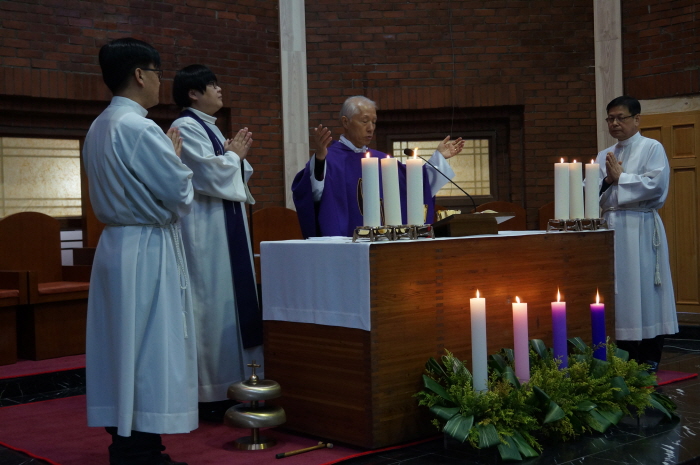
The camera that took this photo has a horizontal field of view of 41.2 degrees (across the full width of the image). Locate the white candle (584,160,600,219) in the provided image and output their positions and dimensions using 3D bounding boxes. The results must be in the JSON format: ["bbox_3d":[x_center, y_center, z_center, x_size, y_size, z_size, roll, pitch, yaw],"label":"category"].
[{"bbox_3d":[1.371,-0.237,5.263,0.077,0.321,0.077,-1,2,0],"label":"white candle"}]

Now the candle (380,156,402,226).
[{"bbox_3d":[0.190,-0.189,4.281,0.077,0.324,0.077,-4,3,0],"label":"candle"}]

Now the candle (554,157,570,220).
[{"bbox_3d":[1.169,-0.231,5.137,0.079,0.323,0.079,0,0,0],"label":"candle"}]

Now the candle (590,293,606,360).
[{"bbox_3d":[1.241,0.531,4.646,0.068,0.370,0.068,-3,2,-40],"label":"candle"}]

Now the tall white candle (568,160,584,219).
[{"bbox_3d":[1.268,-0.237,5.218,0.077,0.323,0.077,-1,2,0],"label":"tall white candle"}]

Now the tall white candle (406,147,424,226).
[{"bbox_3d":[0.307,-0.192,4.384,0.078,0.322,0.078,-1,0,0],"label":"tall white candle"}]

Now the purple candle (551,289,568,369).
[{"bbox_3d":[0.995,0.490,4.413,0.070,0.358,0.070,-4,2,-41],"label":"purple candle"}]

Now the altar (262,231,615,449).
[{"bbox_3d":[0.530,0.471,4.905,1.830,0.910,0.750,-3,2,-40],"label":"altar"}]

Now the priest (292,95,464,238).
[{"bbox_3d":[0.172,0.059,5.394,0.920,1.700,0.520,-3,2,-40],"label":"priest"}]

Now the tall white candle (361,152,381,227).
[{"bbox_3d":[0.096,-0.185,4.199,0.077,0.321,0.077,-3,1,-41],"label":"tall white candle"}]

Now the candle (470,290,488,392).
[{"bbox_3d":[0.581,0.511,4.152,0.067,0.465,0.067,-3,2,-40],"label":"candle"}]

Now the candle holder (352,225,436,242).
[{"bbox_3d":[0.203,0.007,4.291,0.400,0.068,0.130,-2,1,-41],"label":"candle holder"}]

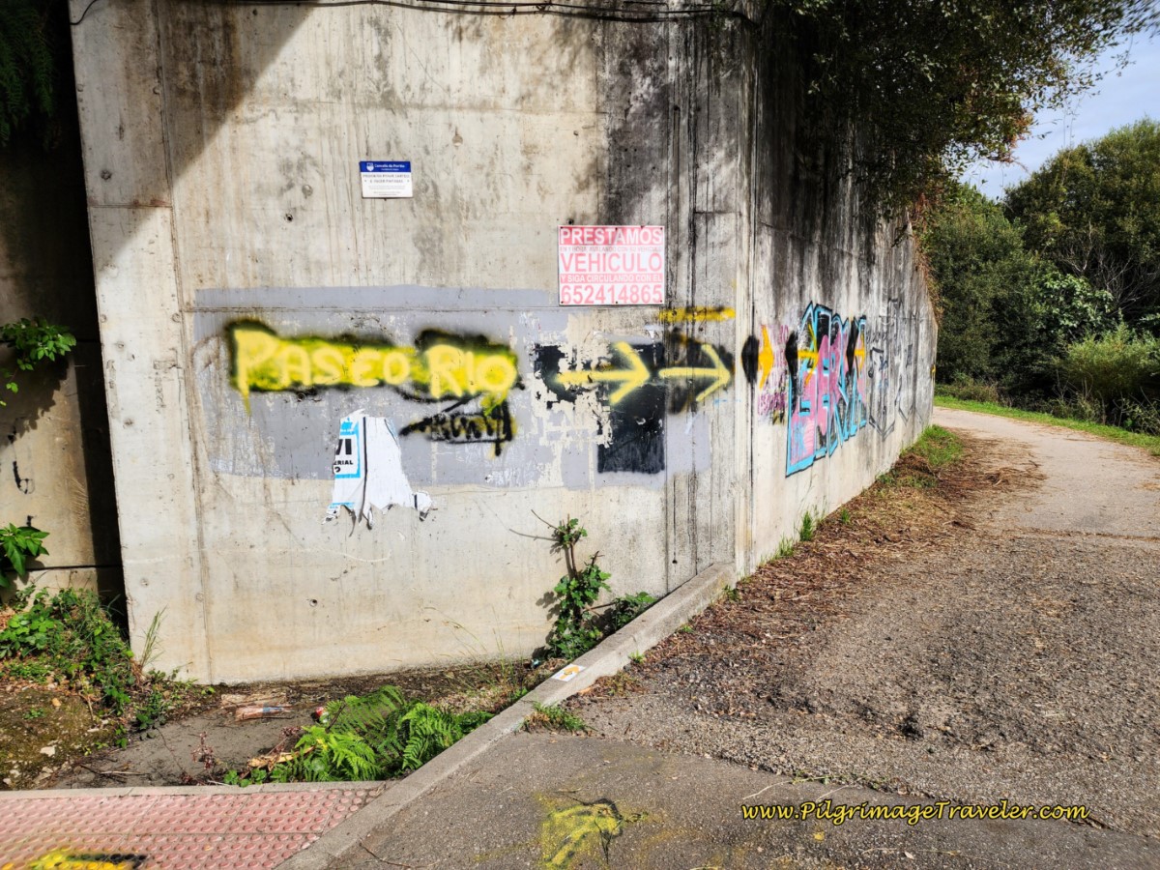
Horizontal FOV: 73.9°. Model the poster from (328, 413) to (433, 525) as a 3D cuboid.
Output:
[{"bbox_3d":[-1.285,0.221,4.892,0.658,0.753,0.020,-2,8,-10],"label":"poster"}]

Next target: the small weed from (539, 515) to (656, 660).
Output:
[{"bbox_3d":[0.115,1.001,5.032,0.730,0.970,0.400,-2,8,-10],"label":"small weed"}]

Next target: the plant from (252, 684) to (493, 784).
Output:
[{"bbox_3d":[-0.903,1.363,3.466,1.100,0.330,0.750,-2,8,-6],"label":"plant"}]

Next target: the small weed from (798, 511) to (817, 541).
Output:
[{"bbox_3d":[1.962,0.787,6.642,0.130,0.250,0.130,-2,8,-10],"label":"small weed"}]

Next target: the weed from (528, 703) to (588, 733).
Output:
[{"bbox_3d":[-0.108,1.258,3.455,0.260,0.090,0.150,-2,8,-10],"label":"weed"}]

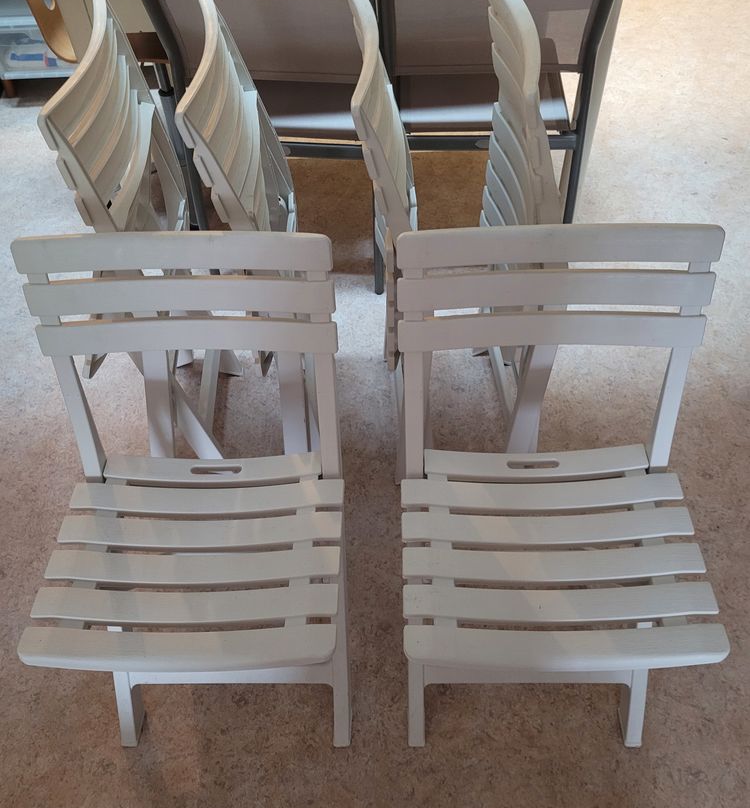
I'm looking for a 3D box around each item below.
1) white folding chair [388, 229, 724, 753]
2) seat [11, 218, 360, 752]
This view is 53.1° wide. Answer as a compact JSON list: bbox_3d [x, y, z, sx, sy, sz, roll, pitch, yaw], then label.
[{"bbox_3d":[0.247,0.185,1.119,0.419,0.793,0.455,-1,50,1],"label":"white folding chair"},{"bbox_3d":[-0.253,0.192,1.133,0.419,0.793,0.455,-1,50,2],"label":"seat"}]

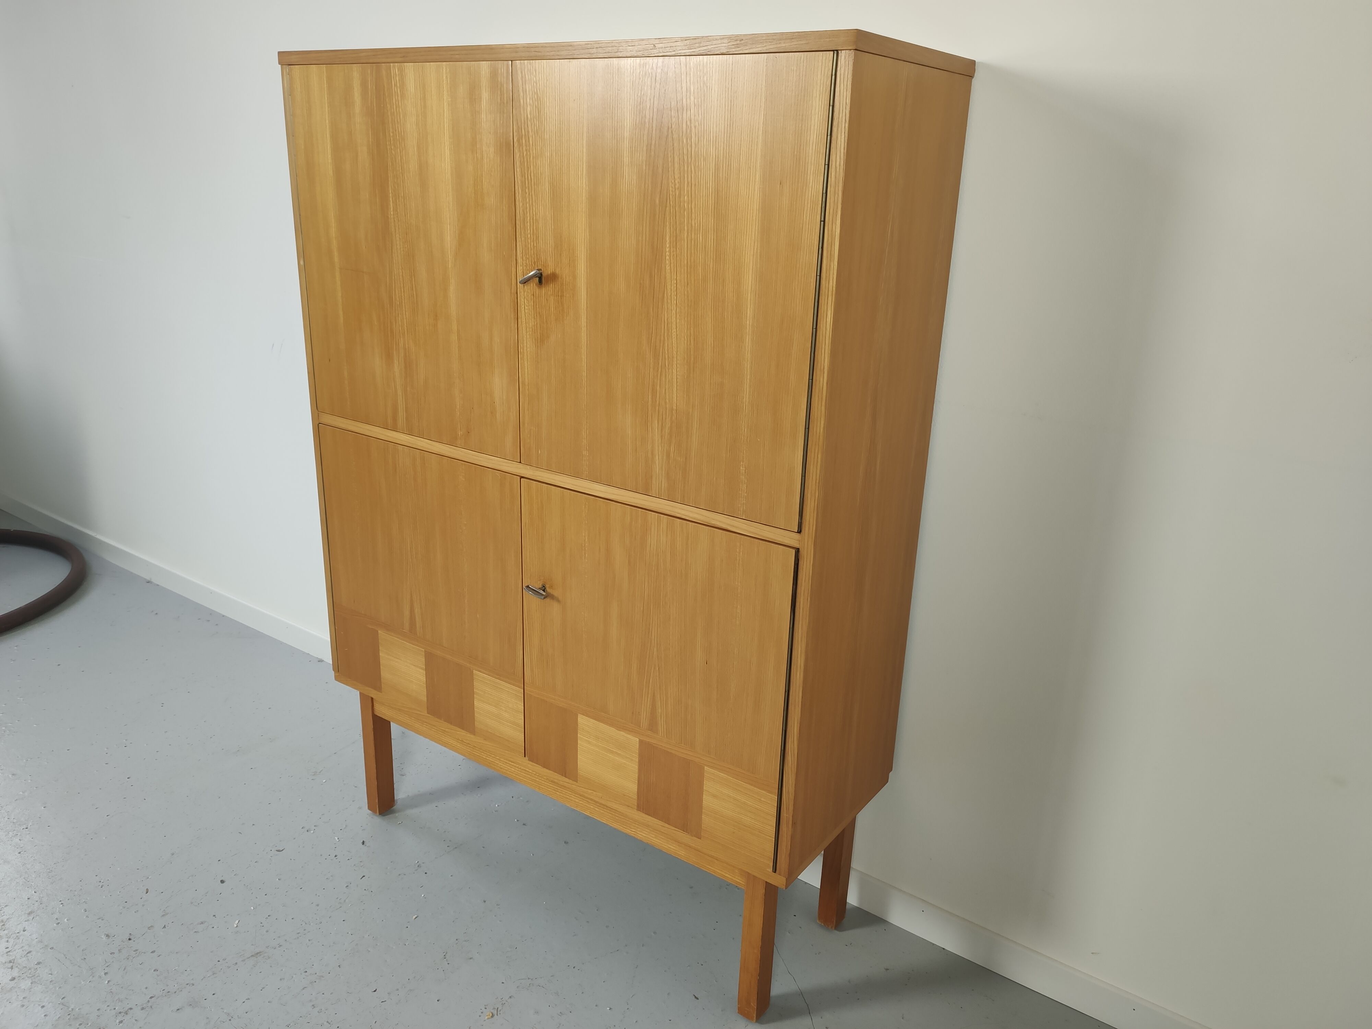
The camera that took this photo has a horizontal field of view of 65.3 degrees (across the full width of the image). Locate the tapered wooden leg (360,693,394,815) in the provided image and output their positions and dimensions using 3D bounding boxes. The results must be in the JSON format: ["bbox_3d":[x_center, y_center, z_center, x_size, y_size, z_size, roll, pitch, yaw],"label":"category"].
[{"bbox_3d":[-0.635,0.476,2.198,0.036,0.295,0.040,15,22,33],"label":"tapered wooden leg"}]

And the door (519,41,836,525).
[{"bbox_3d":[-0.039,-0.309,1.468,0.504,0.585,0.022,15,22,33],"label":"door"}]

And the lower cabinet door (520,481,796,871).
[{"bbox_3d":[-0.058,0.233,1.652,0.504,0.509,0.022,15,22,33],"label":"lower cabinet door"}]

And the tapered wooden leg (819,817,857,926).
[{"bbox_3d":[0.272,0.604,1.913,0.036,0.295,0.040,15,22,33],"label":"tapered wooden leg"}]

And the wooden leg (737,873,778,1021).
[{"bbox_3d":[0.115,0.670,1.702,0.036,0.295,0.040,15,22,33],"label":"wooden leg"}]

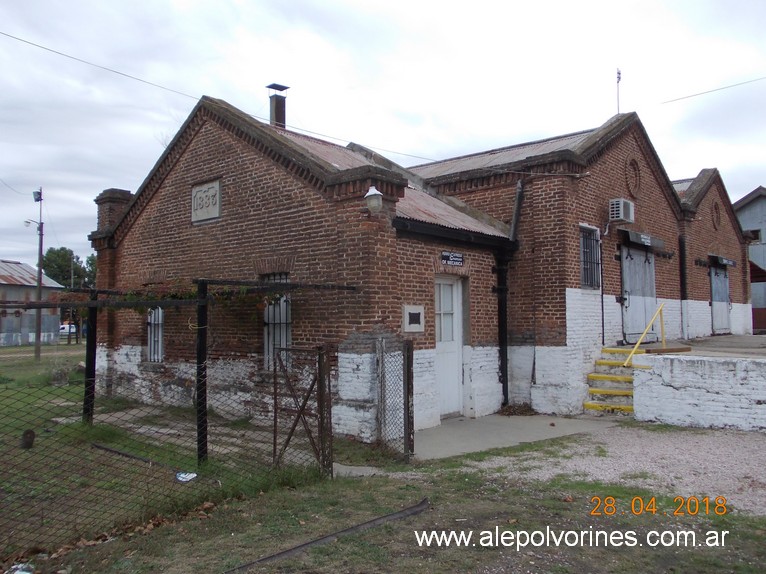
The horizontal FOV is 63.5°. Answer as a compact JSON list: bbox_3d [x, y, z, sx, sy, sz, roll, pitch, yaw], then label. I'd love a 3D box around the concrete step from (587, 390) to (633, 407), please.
[{"bbox_3d":[3.888,1.834,10.356,0.840,0.180,0.280,-3,-4,42],"label":"concrete step"}]

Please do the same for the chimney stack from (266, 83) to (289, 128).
[{"bbox_3d":[-2.190,-3.722,12.917,0.300,0.950,0.400,-3,-4,42],"label":"chimney stack"}]

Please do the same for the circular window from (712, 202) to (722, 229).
[{"bbox_3d":[9.859,-2.087,18.395,0.150,0.870,0.870,-3,-4,42],"label":"circular window"}]

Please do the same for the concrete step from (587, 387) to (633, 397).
[{"bbox_3d":[3.887,1.789,10.358,0.840,0.100,0.280,-3,-4,42],"label":"concrete step"}]

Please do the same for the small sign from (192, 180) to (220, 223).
[{"bbox_3d":[-3.078,-1.509,10.853,0.860,0.650,0.080,-3,-4,42],"label":"small sign"}]

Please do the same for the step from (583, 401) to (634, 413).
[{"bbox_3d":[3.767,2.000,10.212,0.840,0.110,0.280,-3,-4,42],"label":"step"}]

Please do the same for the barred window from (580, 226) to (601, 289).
[{"bbox_3d":[3.840,-0.525,11.542,0.130,1.070,0.830,-3,-4,42],"label":"barred window"}]

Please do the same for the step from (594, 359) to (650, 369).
[{"bbox_3d":[4.140,1.351,10.665,0.880,0.100,0.280,-3,-4,42],"label":"step"}]

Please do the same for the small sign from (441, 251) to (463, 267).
[{"bbox_3d":[1.133,-0.432,9.937,0.030,0.215,0.600,-3,-4,42],"label":"small sign"}]

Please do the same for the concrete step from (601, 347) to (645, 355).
[{"bbox_3d":[4.293,1.151,10.848,0.840,0.100,0.280,-3,-4,42],"label":"concrete step"}]

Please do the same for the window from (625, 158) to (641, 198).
[{"bbox_3d":[5.356,-2.395,13.367,0.150,0.900,0.900,-3,-4,42],"label":"window"}]

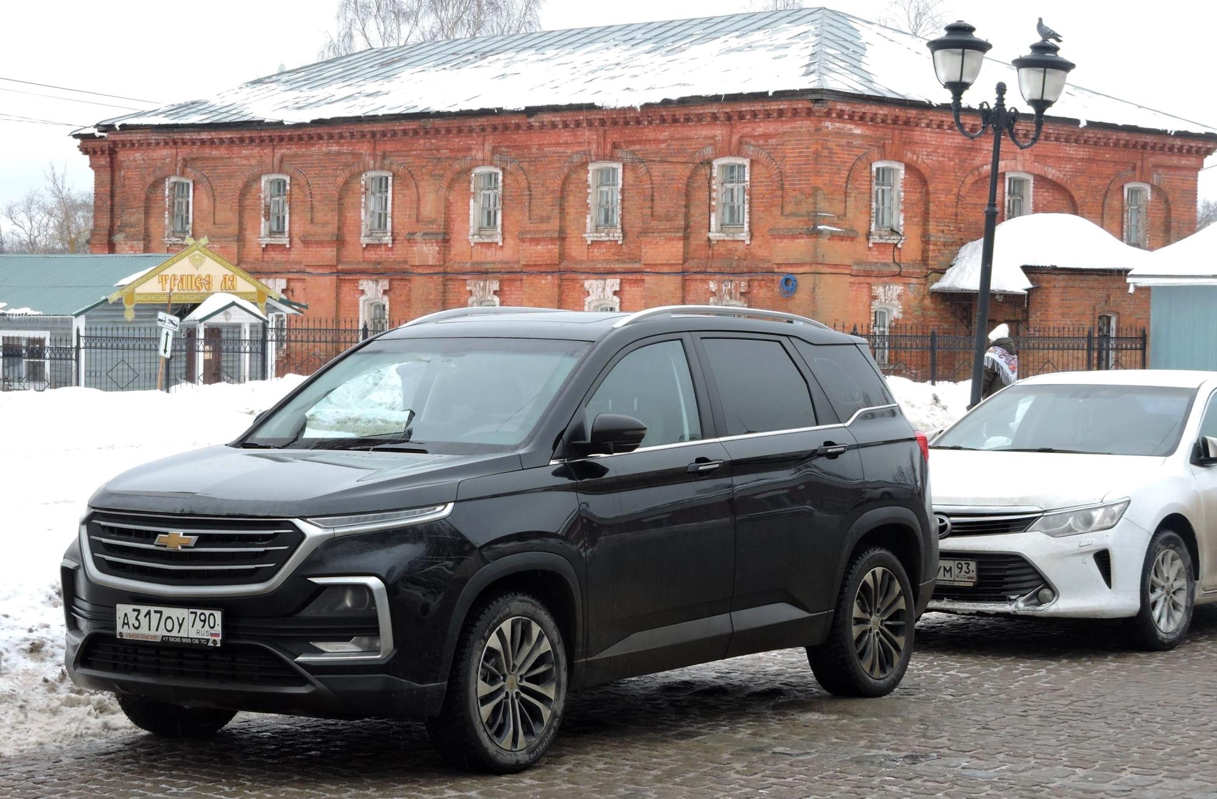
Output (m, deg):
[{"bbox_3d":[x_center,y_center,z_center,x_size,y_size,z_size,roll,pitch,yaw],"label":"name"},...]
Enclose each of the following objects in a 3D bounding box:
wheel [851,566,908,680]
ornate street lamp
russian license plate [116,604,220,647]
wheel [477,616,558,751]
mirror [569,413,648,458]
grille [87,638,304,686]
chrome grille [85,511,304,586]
[{"bbox_3d":[1.154,1.007,12.678,0.180,0.493,0.493,0,1,35],"label":"wheel"},{"bbox_3d":[3.500,-1.226,26.000,0.600,4.370,1.948,5,0,43],"label":"ornate street lamp"},{"bbox_3d":[-1.587,0.814,10.142,0.525,0.118,0.015,0,-2,35],"label":"russian license plate"},{"bbox_3d":[-0.405,1.050,10.437,0.180,0.493,0.493,0,1,35],"label":"wheel"},{"bbox_3d":[-0.007,0.134,10.736,0.210,0.165,0.235,0,1,35],"label":"mirror"},{"bbox_3d":[-1.535,0.944,10.216,1.150,0.165,0.130,0,1,35],"label":"grille"},{"bbox_3d":[-1.544,0.549,10.203,1.090,0.270,0.160,0,1,35],"label":"chrome grille"}]

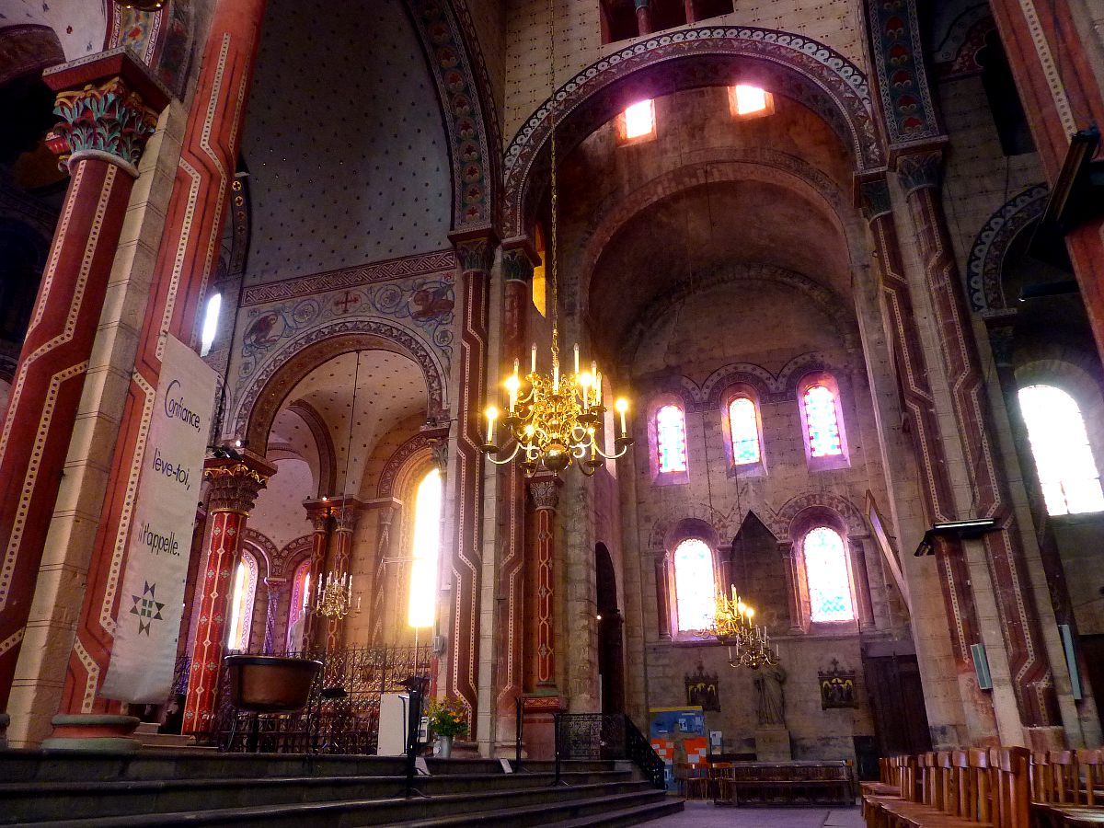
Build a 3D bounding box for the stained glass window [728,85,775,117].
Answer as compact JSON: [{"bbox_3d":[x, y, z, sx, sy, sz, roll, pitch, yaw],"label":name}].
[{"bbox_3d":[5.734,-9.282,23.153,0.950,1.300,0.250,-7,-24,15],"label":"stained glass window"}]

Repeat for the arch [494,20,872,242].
[{"bbox_3d":[2.270,-5.027,14.542,6.358,3.751,0.900,-7,-25,16],"label":"arch"}]

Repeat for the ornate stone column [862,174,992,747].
[{"bbox_3d":[5.195,0.353,11.169,0.580,8.830,0.880,-7,-25,16],"label":"ornate stone column"}]

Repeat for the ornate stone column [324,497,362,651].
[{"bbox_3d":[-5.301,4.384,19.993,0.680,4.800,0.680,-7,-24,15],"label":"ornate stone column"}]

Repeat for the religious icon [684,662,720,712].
[{"bbox_3d":[3.396,6.184,18.093,0.701,1.031,0.200,-7,-25,16],"label":"religious icon"}]

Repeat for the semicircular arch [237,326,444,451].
[{"bbox_3d":[-4.451,-0.670,16.684,4.550,2.750,0.750,-7,-24,15],"label":"semicircular arch"}]

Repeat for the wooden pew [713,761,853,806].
[{"bbox_3d":[5.231,8.322,17.928,2.850,0.870,0.700,-7,-24,15],"label":"wooden pew"}]

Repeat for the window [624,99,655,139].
[{"bbox_3d":[2.650,-8.947,24.017,0.850,1.400,0.250,-7,-24,15],"label":"window"}]

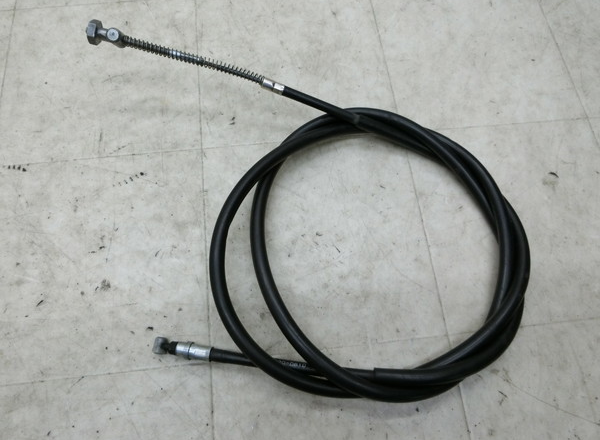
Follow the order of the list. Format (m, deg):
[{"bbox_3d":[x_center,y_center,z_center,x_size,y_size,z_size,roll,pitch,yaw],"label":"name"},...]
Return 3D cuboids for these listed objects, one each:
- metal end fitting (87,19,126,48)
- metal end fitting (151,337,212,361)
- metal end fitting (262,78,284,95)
[{"bbox_3d":[-0.136,-0.129,0.304,0.026,0.017,0.017,12,69,-8],"label":"metal end fitting"},{"bbox_3d":[-0.072,0.079,0.263,0.035,0.011,0.011,7,69,0],"label":"metal end fitting"},{"bbox_3d":[-0.019,-0.097,0.315,0.017,0.007,0.007,24,70,0],"label":"metal end fitting"}]

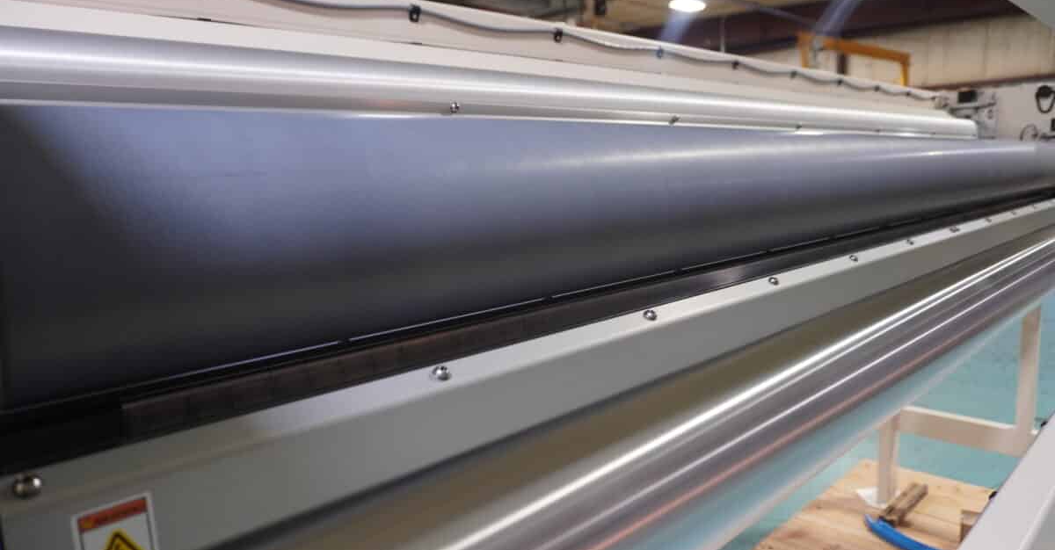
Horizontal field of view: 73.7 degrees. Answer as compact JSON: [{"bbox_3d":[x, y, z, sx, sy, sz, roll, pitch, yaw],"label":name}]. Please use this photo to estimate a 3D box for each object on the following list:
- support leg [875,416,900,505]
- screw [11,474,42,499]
[{"bbox_3d":[1.451,0.716,2.826,0.053,0.390,0.053,-10,11,-44],"label":"support leg"},{"bbox_3d":[-0.190,0.079,0.267,0.010,0.004,0.010,-10,51,-44],"label":"screw"}]

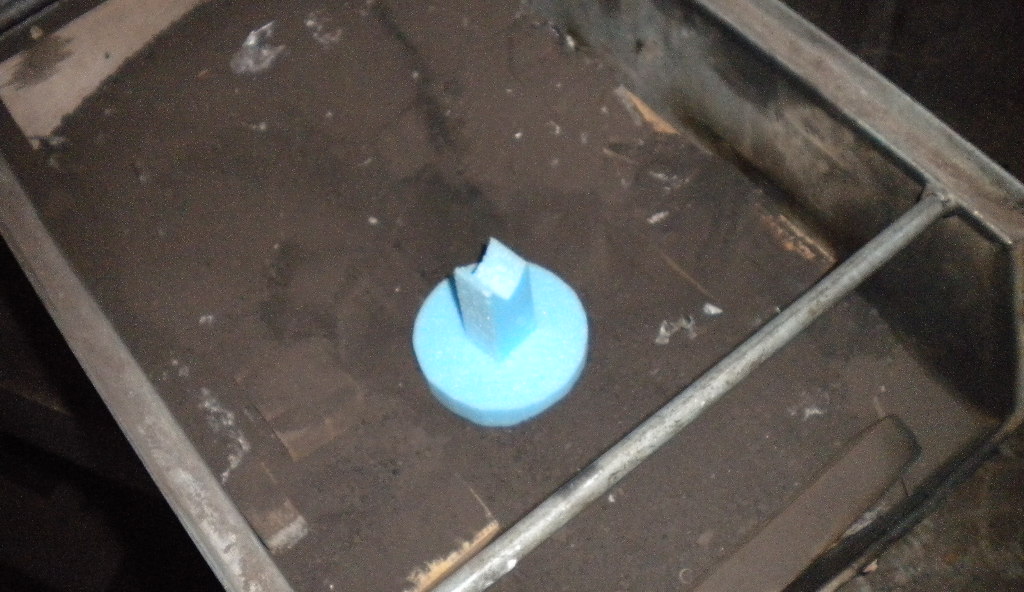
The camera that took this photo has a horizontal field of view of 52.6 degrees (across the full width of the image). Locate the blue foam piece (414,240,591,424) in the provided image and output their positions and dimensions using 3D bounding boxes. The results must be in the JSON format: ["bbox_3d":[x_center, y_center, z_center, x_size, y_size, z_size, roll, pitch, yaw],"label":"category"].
[{"bbox_3d":[-0.013,0.013,0.875,0.151,0.125,0.151,-2,58,3],"label":"blue foam piece"}]

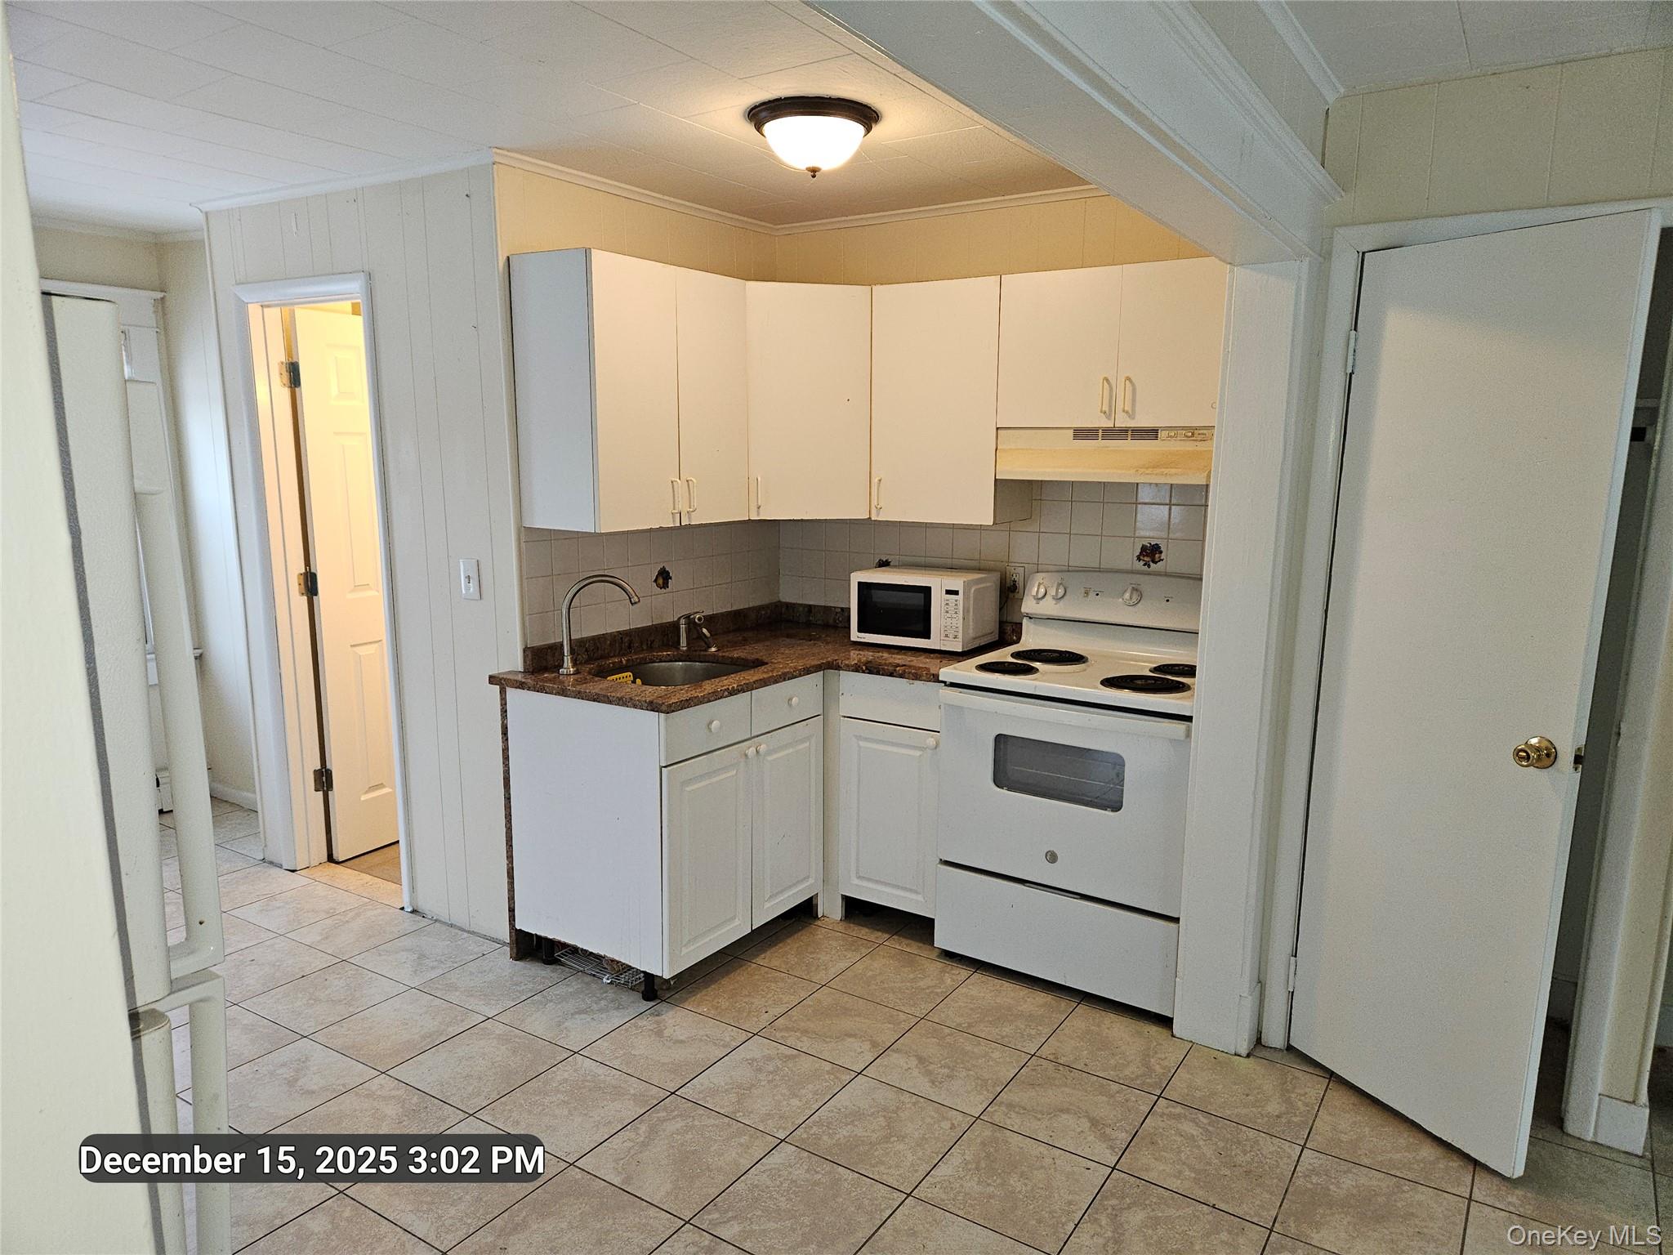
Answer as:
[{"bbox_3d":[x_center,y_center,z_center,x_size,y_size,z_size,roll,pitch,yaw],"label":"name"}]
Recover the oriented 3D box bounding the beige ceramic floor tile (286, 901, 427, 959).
[{"bbox_3d":[-1.594,1.009,3.716,0.334,0.010,0.334,6,11,32],"label":"beige ceramic floor tile"}]

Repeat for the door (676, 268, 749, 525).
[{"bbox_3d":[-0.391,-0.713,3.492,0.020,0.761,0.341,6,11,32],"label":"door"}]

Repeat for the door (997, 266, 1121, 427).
[{"bbox_3d":[0.677,-0.845,3.387,0.378,0.462,0.020,6,11,33],"label":"door"}]

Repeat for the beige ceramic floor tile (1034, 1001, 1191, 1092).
[{"bbox_3d":[0.759,1.135,2.996,0.333,0.010,0.333,6,11,33],"label":"beige ceramic floor tile"}]

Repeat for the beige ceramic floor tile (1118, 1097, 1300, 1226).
[{"bbox_3d":[0.860,1.213,2.545,0.332,0.010,0.332,6,11,33],"label":"beige ceramic floor tile"}]

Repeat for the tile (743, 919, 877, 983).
[{"bbox_3d":[-0.087,1.044,3.553,0.332,0.010,0.332,6,11,33],"label":"tile"}]

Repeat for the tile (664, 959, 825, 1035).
[{"bbox_3d":[-0.267,1.082,3.266,0.333,0.010,0.333,6,11,33],"label":"tile"}]

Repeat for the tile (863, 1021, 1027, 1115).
[{"bbox_3d":[0.293,1.146,2.909,0.334,0.010,0.334,6,11,32],"label":"tile"}]

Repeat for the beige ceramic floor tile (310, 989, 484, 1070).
[{"bbox_3d":[-1.207,1.108,3.079,0.332,0.010,0.332,6,11,33],"label":"beige ceramic floor tile"}]

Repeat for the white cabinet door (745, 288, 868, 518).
[{"bbox_3d":[-0.090,-0.751,3.744,0.421,0.777,0.020,-1,9,-12],"label":"white cabinet door"}]

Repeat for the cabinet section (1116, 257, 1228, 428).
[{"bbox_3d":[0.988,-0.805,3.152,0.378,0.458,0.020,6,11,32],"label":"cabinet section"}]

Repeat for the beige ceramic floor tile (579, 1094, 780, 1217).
[{"bbox_3d":[-0.357,1.201,2.535,0.334,0.010,0.334,6,11,32],"label":"beige ceramic floor tile"}]

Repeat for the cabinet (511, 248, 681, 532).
[{"bbox_3d":[-0.713,-0.696,3.346,0.322,0.779,0.352,6,11,32],"label":"cabinet"}]

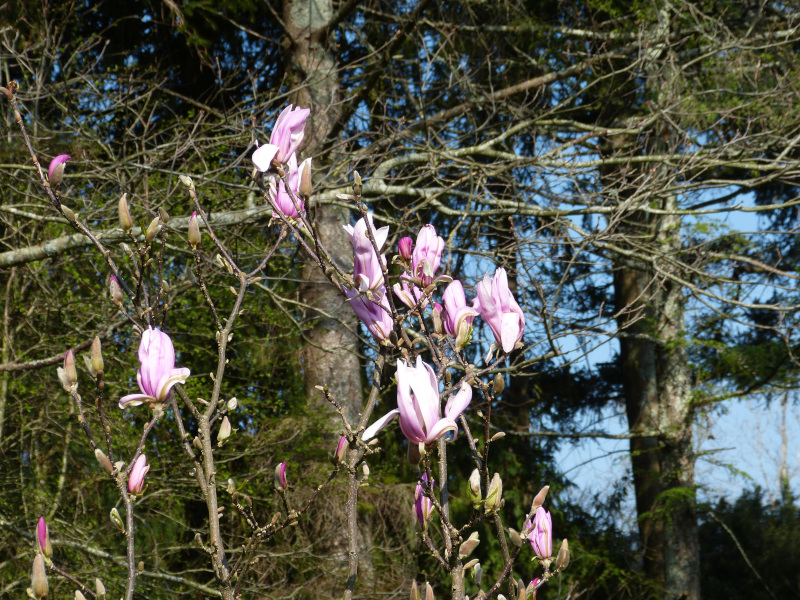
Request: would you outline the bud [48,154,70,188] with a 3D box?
[{"bbox_3d":[-0.391,-0.148,2.750,0.017,0.040,0.017,18,-3,0],"label":"bud"}]

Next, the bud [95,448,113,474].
[{"bbox_3d":[-0.338,0.184,2.720,0.013,0.032,0.013,-30,-3,0],"label":"bud"}]

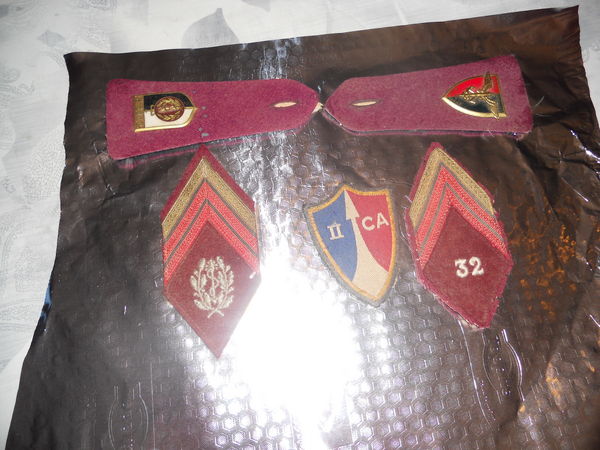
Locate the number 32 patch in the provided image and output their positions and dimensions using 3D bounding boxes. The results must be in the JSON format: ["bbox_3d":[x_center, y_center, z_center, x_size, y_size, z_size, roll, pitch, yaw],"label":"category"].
[{"bbox_3d":[0.088,0.004,0.265,0.053,0.004,0.109,-8,75,-3],"label":"number 32 patch"}]

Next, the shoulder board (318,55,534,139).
[{"bbox_3d":[0.075,-0.074,0.284,0.122,0.008,0.053,-3,74,-2],"label":"shoulder board"}]

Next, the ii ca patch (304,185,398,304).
[{"bbox_3d":[0.033,0.011,0.262,0.050,0.004,0.071,-11,75,-4],"label":"ii ca patch"}]

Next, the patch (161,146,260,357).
[{"bbox_3d":[-0.049,0.011,0.261,0.054,0.004,0.122,-6,75,-2],"label":"patch"}]

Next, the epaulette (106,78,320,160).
[{"bbox_3d":[-0.053,-0.069,0.295,0.131,0.010,0.054,-5,75,-4],"label":"epaulette"}]

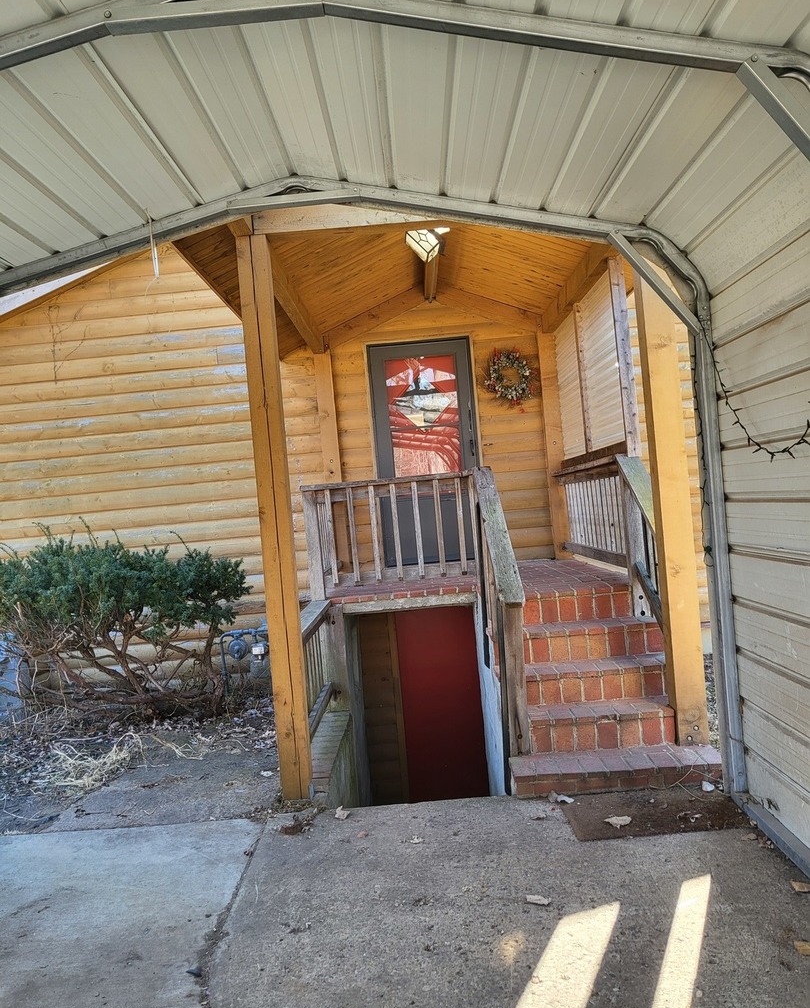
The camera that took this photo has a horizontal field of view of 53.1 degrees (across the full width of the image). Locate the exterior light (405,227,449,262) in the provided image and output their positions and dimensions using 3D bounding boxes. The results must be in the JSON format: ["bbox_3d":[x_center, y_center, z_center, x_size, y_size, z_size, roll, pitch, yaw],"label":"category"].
[{"bbox_3d":[0.152,-1.769,5.521,0.289,0.213,0.213,-5,0,1],"label":"exterior light"}]

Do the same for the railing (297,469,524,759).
[{"bbox_3d":[-0.009,0.577,4.911,1.335,1.538,1.705,-5,0,1],"label":"railing"}]

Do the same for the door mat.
[{"bbox_3d":[1.082,1.344,3.531,0.731,0.015,0.436,-5,0,1],"label":"door mat"}]

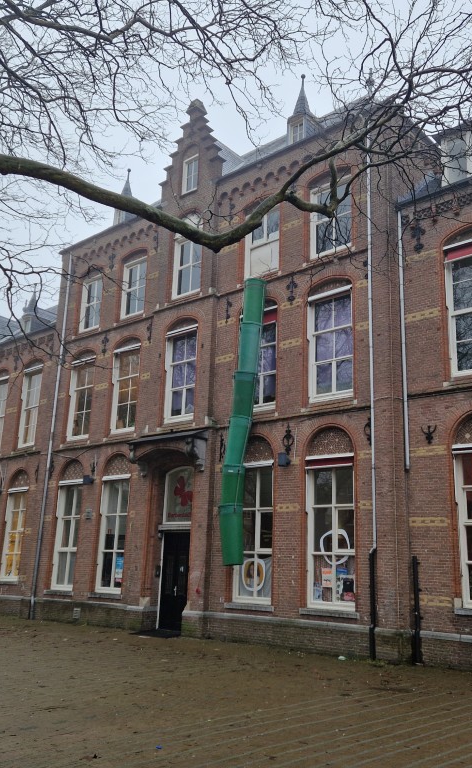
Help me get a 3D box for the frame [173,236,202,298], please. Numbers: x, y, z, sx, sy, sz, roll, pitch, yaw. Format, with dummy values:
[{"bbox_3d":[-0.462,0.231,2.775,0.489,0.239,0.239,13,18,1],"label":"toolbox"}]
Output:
[{"bbox_3d":[-1.396,-3.551,20.034,1.220,1.973,0.180,-11,-20,40],"label":"frame"}]

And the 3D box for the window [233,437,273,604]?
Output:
[{"bbox_3d":[0.412,3.168,16.118,1.250,3.856,0.200,-11,-19,41],"label":"window"}]

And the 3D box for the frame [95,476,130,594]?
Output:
[{"bbox_3d":[-3.681,4.540,20.562,1.138,3.360,0.220,-11,-20,40],"label":"frame"}]

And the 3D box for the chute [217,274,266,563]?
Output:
[{"bbox_3d":[0.224,0.742,16.703,0.660,7.249,0.660,-10,-21,41],"label":"chute"}]

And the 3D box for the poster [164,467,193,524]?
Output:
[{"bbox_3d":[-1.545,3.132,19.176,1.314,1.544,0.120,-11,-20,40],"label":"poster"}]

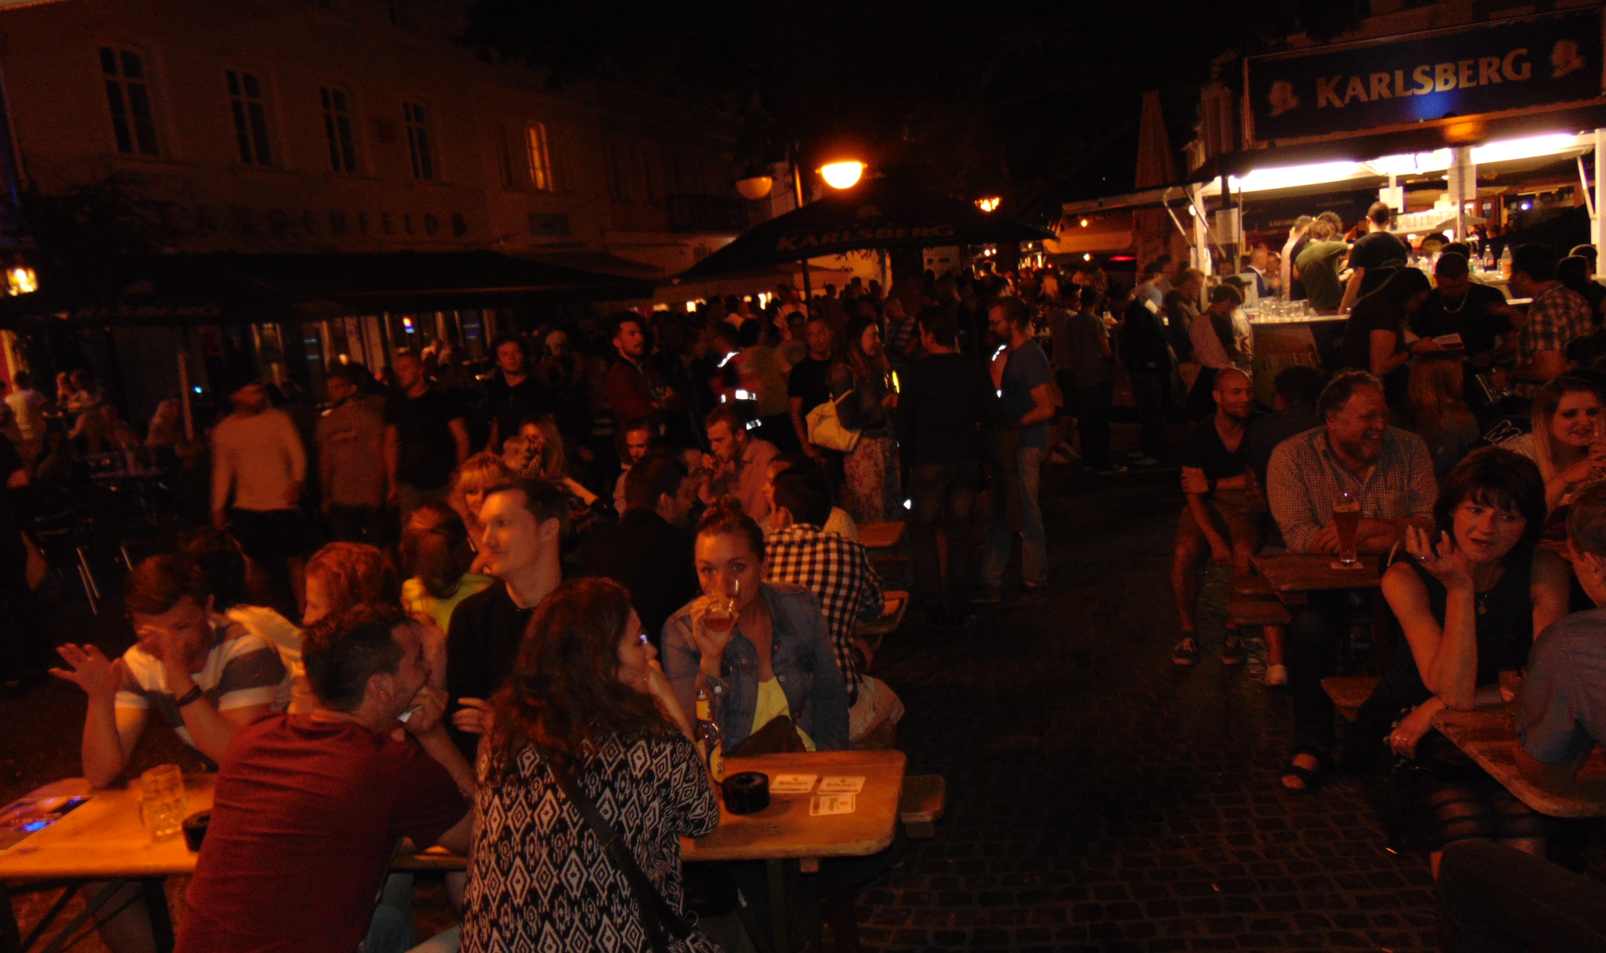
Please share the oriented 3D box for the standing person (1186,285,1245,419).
[{"bbox_3d":[3.377,-0.704,9.300,0.550,1.630,0.500,-10,9,-27],"label":"standing person"}]

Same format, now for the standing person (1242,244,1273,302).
[{"bbox_3d":[4.772,-1.482,12.000,0.500,1.780,0.360,-11,9,-30],"label":"standing person"}]

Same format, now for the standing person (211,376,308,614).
[{"bbox_3d":[-3.854,0.149,8.429,0.600,1.720,0.380,-8,9,-12],"label":"standing person"}]

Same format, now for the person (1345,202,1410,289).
[{"bbox_3d":[4.550,-1.262,9.134,0.520,1.780,0.380,-8,9,-14],"label":"person"}]

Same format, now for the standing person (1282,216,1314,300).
[{"bbox_3d":[4.552,-1.464,10.500,0.420,1.760,0.500,-11,9,-30],"label":"standing person"}]

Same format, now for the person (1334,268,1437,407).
[{"bbox_3d":[3.068,-0.248,6.129,0.450,1.720,0.500,-7,9,-2],"label":"person"}]

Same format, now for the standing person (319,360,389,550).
[{"bbox_3d":[-2.831,0.169,7.450,0.500,1.770,0.340,-7,8,-6],"label":"standing person"}]

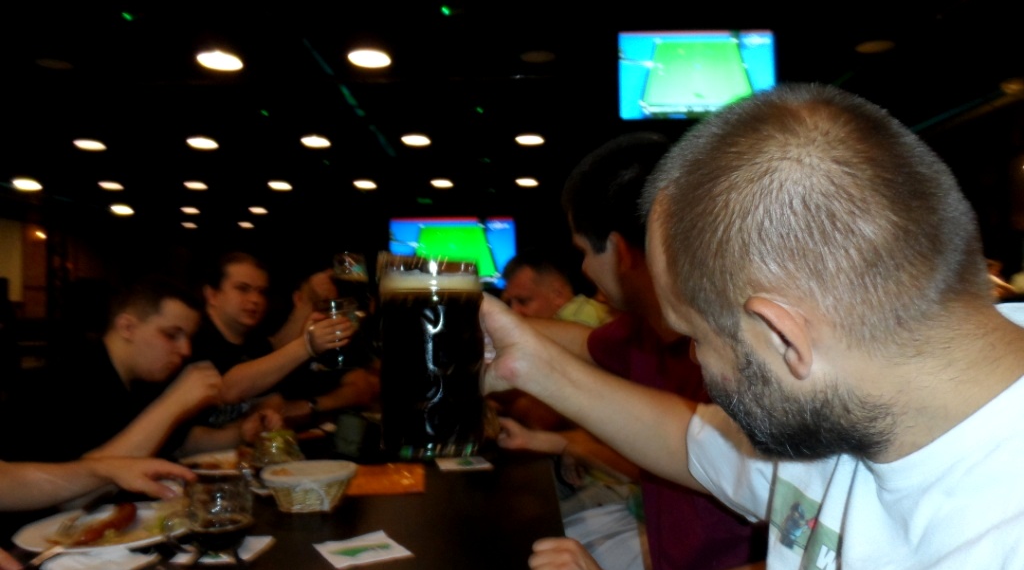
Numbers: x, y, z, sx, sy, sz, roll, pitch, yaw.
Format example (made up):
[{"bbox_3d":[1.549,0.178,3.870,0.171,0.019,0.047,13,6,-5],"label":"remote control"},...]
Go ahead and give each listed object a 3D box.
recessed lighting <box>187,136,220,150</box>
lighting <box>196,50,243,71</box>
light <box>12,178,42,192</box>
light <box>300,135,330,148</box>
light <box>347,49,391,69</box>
[{"bbox_3d":[-3.116,-1.430,7.147,0.290,0.060,0.290,-1,-2,-1],"label":"recessed lighting"},{"bbox_3d":[-2.006,-1.539,4.872,0.290,0.060,0.290,-1,-2,-1],"label":"lighting"},{"bbox_3d":[-6.406,-1.323,9.378,0.340,0.060,0.340,-1,-2,-1],"label":"light"},{"bbox_3d":[-1.985,-1.447,7.169,0.290,0.060,0.290,-1,-2,-1],"label":"light"},{"bbox_3d":[-0.984,-1.560,4.894,0.290,0.060,0.290,-1,-2,-1],"label":"light"}]

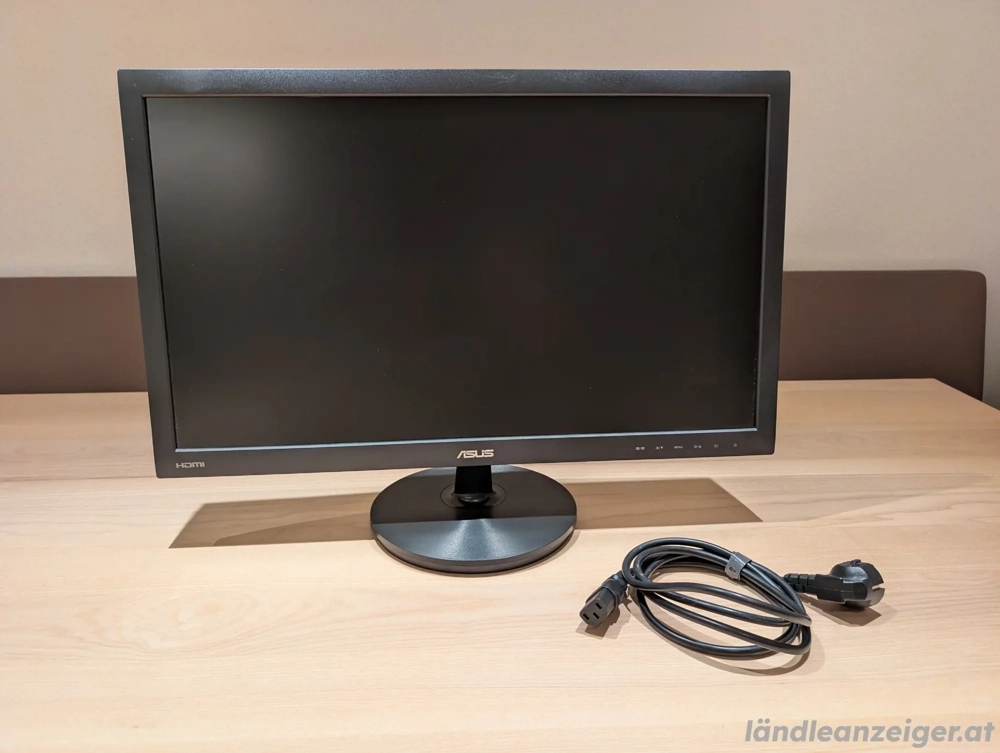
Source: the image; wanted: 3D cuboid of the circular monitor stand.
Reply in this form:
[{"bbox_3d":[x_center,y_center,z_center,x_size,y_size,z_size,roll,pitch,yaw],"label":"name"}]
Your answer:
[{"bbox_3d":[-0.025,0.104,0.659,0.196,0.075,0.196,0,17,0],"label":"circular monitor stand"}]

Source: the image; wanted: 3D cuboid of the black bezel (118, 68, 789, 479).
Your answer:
[{"bbox_3d":[-0.027,-0.090,0.624,0.560,0.340,0.040,-2,9,-4],"label":"black bezel"}]

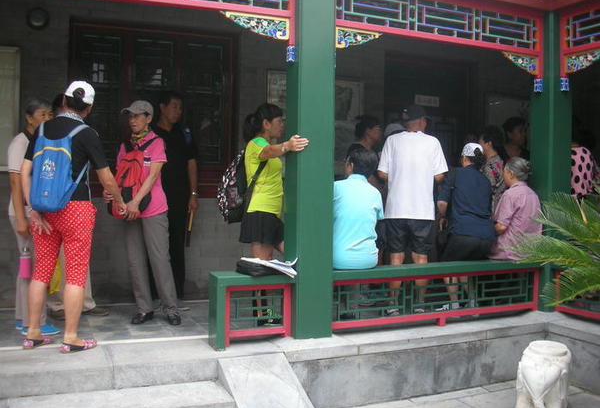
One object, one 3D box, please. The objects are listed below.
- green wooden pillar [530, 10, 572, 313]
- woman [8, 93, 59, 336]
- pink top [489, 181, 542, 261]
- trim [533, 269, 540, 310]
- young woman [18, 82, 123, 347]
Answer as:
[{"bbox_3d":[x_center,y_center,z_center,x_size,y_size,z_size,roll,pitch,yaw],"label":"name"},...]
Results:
[{"bbox_3d":[2.143,-0.351,5.213,0.235,2.500,0.235,0,2,-24],"label":"green wooden pillar"},{"bbox_3d":[-1.821,0.079,4.163,0.350,1.600,0.440,1,1,13],"label":"woman"},{"bbox_3d":[1.774,0.129,5.017,0.430,0.630,0.310,0,2,-34],"label":"pink top"},{"bbox_3d":[1.948,0.708,4.997,0.055,0.335,0.050,0,2,-23],"label":"trim"},{"bbox_3d":[-1.439,0.062,3.820,0.520,1.620,0.540,2,2,37],"label":"young woman"}]

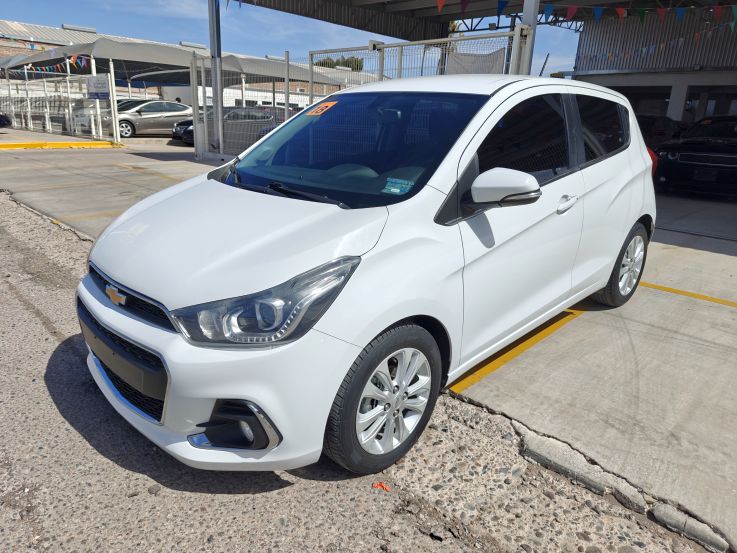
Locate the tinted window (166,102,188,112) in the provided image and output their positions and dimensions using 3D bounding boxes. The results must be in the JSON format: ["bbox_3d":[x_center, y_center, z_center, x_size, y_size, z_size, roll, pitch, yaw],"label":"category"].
[{"bbox_3d":[-7.968,-7.040,20.402,0.090,0.397,1.059,-3,12,44],"label":"tinted window"}]

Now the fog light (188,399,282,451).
[{"bbox_3d":[-0.436,0.484,1.595,0.271,0.186,0.131,9,21,24],"label":"fog light"}]

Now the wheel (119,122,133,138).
[{"bbox_3d":[-9.463,-5.693,19.050,0.160,0.440,0.440,17,24,39],"label":"wheel"}]

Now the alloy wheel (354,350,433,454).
[{"bbox_3d":[0.053,0.445,1.861,0.414,0.414,0.150,-17,25,-41],"label":"alloy wheel"}]

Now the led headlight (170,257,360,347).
[{"bbox_3d":[-0.319,0.071,1.593,0.386,0.230,0.470,13,22,32],"label":"led headlight"}]

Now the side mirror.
[{"bbox_3d":[0.519,-0.341,1.865,0.150,0.145,0.250,-17,25,-41],"label":"side mirror"}]

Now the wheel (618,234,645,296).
[{"bbox_3d":[1.768,-0.085,3.431,0.414,0.414,0.150,-17,25,-41],"label":"wheel"}]

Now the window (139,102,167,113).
[{"bbox_3d":[-8.665,-6.787,19.671,0.090,0.384,1.067,-3,12,44],"label":"window"}]

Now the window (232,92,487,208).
[{"bbox_3d":[-0.105,-0.669,2.349,1.240,0.080,0.868,19,57,43],"label":"window"}]

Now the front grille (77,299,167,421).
[{"bbox_3d":[-0.946,0.266,1.814,0.110,0.300,0.770,-17,25,-41],"label":"front grille"}]

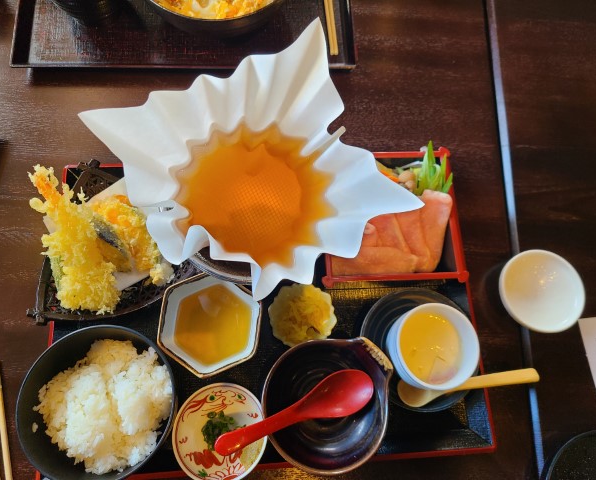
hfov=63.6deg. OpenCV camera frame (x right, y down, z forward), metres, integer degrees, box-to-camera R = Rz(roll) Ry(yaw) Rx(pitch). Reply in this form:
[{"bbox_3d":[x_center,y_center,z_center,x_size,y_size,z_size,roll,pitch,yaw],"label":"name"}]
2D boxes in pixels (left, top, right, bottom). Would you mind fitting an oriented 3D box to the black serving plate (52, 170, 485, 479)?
[{"bbox_3d":[-0.034,0.065,0.511,0.434,0.025,0.322,-3,73,-3],"label":"black serving plate"}]

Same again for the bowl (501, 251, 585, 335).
[{"bbox_3d":[0.246,0.058,0.510,0.088,0.050,0.088,1,73,-2],"label":"bowl"}]

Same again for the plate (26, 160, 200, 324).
[{"bbox_3d":[-0.187,-0.002,0.515,0.173,0.050,0.176,-3,73,-3],"label":"plate"}]

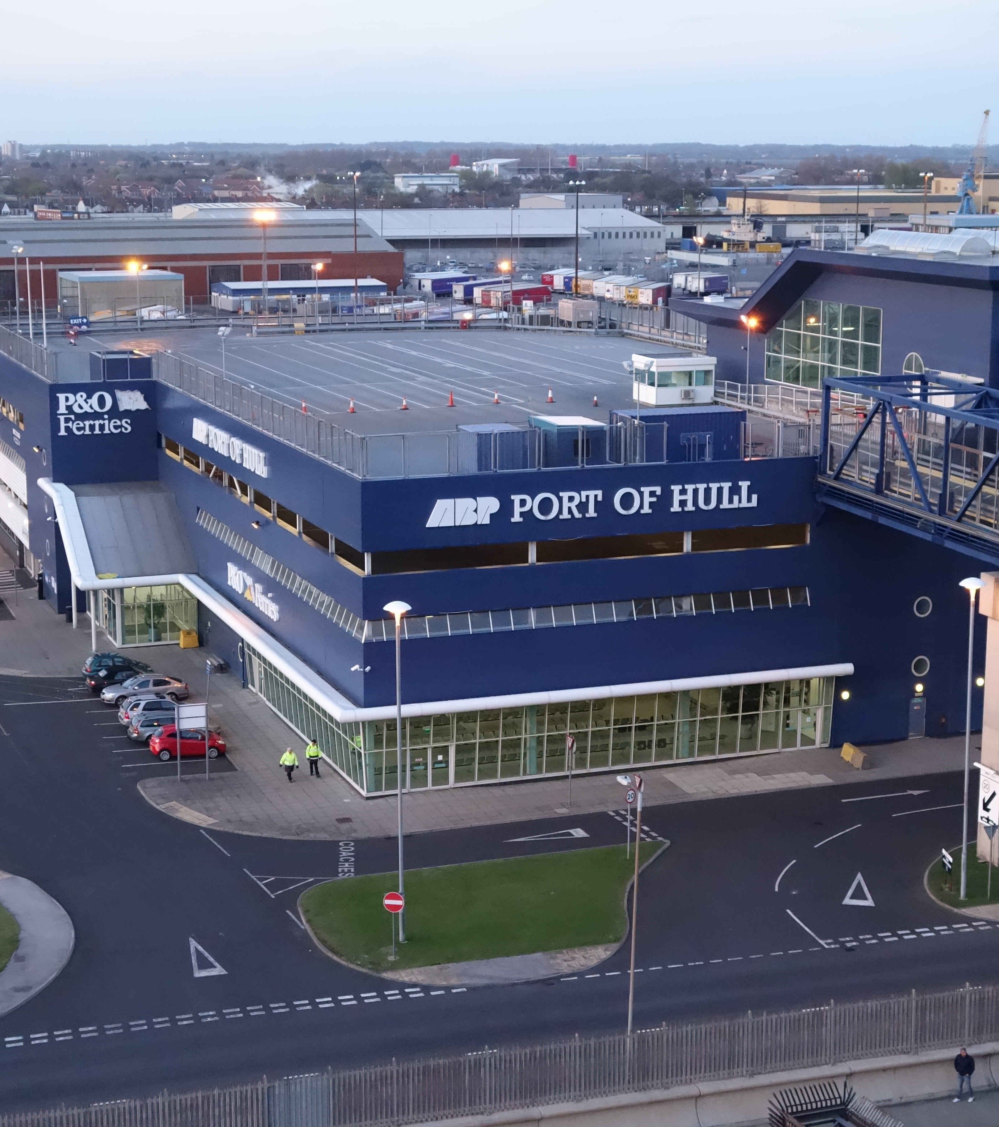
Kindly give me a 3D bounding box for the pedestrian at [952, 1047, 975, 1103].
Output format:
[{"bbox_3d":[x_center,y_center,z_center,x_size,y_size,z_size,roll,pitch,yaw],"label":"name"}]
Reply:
[{"bbox_3d":[14.001,15.371,64.981,0.580,1.668,0.380,4,12,18],"label":"pedestrian"}]

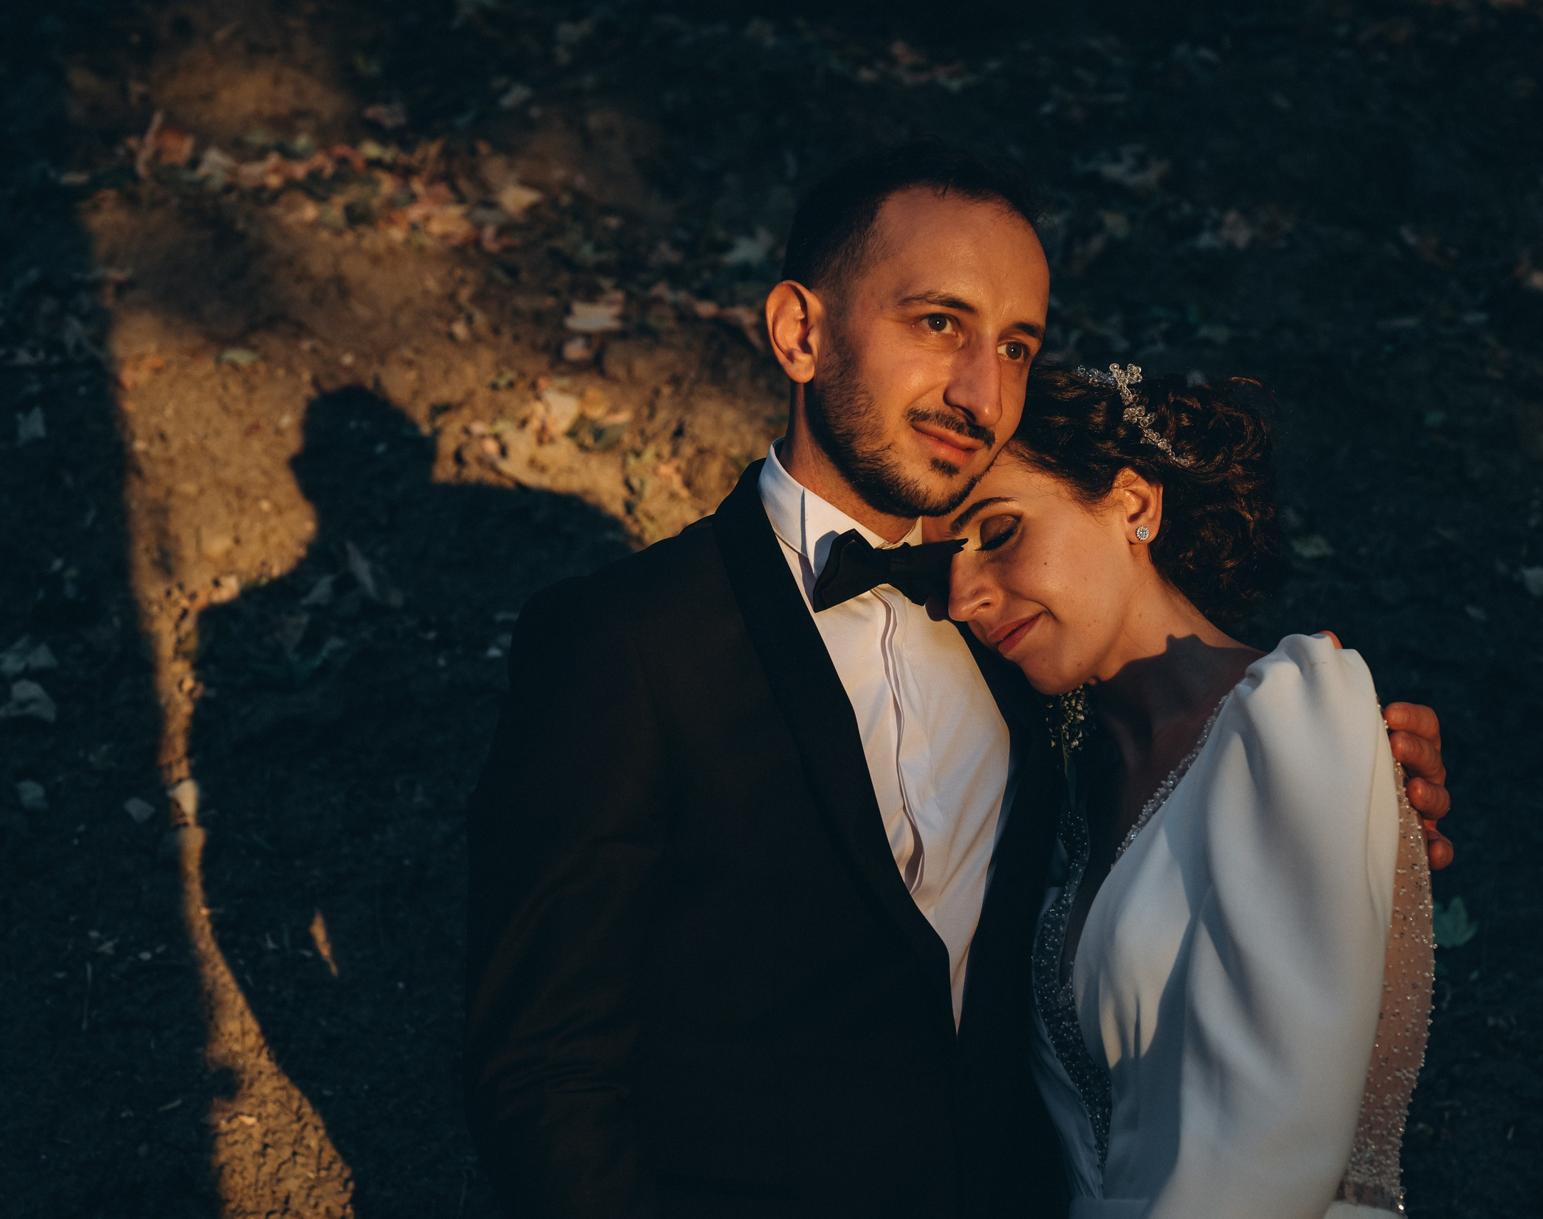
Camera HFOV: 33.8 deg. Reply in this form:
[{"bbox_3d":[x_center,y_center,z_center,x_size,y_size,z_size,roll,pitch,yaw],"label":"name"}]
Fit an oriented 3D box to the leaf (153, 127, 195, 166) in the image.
[{"bbox_3d":[-0.903,-0.699,3.837,0.060,0.028,0.065,0,41,0],"label":"leaf"}]

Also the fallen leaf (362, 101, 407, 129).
[{"bbox_3d":[-0.597,-0.762,3.916,0.064,0.020,0.048,0,41,0],"label":"fallen leaf"}]

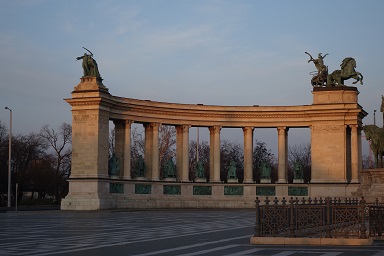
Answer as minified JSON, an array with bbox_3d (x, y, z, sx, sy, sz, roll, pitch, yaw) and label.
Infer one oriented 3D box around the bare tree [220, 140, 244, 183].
[{"bbox_3d":[7.331,8.154,140.000,6.400,11.500,6.400,0,-5,0],"label":"bare tree"}]

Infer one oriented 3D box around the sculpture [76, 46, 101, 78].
[{"bbox_3d":[-13.116,-8.306,97.500,2.350,3.750,2.100,-1,-6,18],"label":"sculpture"}]

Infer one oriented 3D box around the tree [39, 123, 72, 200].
[{"bbox_3d":[-21.476,5.764,125.000,6.200,12.800,6.200,0,-5,0],"label":"tree"}]

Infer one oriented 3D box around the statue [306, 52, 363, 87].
[{"bbox_3d":[19.676,-8.007,106.000,7.413,4.500,3.100,-1,-6,18],"label":"statue"}]

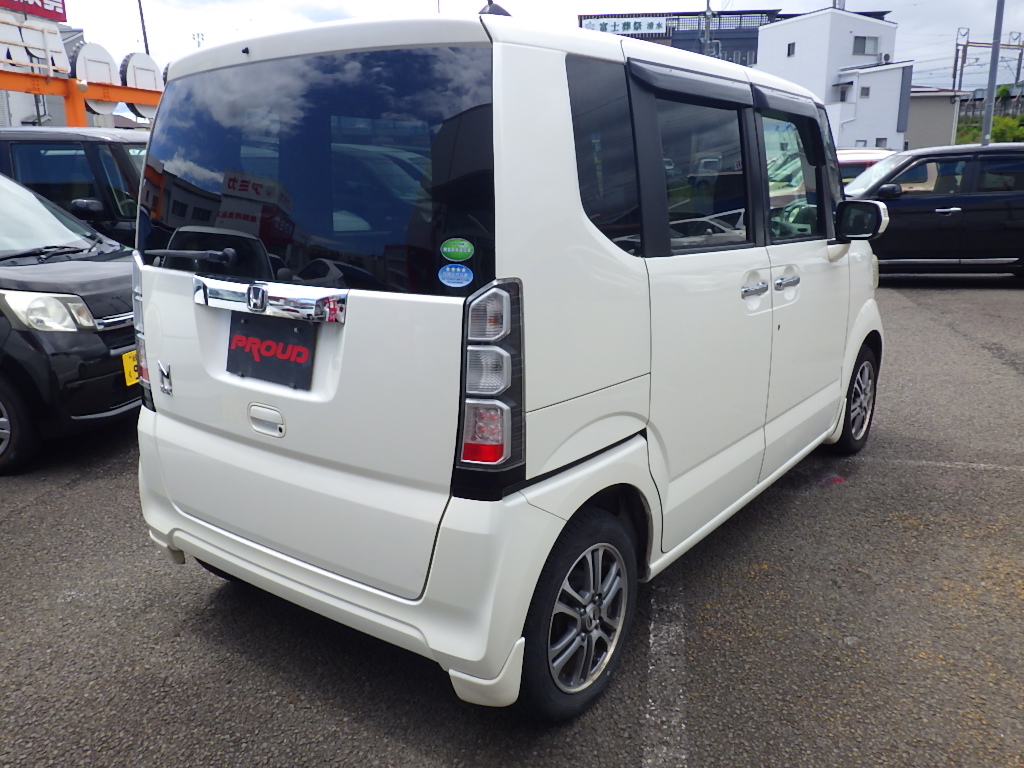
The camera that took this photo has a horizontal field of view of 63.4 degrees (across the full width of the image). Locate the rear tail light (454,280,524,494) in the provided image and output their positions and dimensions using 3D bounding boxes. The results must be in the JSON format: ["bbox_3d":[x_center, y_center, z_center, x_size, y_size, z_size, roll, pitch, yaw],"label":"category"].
[{"bbox_3d":[-0.052,0.015,1.735,0.140,0.470,0.115,10,17,36],"label":"rear tail light"}]

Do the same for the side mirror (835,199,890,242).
[{"bbox_3d":[1.404,-0.654,3.303,0.200,0.155,0.120,10,17,36],"label":"side mirror"}]

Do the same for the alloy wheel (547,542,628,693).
[{"bbox_3d":[0.146,0.580,2.124,0.140,0.383,0.383,10,17,36],"label":"alloy wheel"}]

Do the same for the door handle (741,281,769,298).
[{"bbox_3d":[0.776,-0.300,2.642,0.042,0.038,0.195,10,17,36],"label":"door handle"}]

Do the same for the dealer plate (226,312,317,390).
[{"bbox_3d":[-0.604,-0.088,2.059,0.330,0.165,0.015,10,11,36],"label":"dealer plate"}]

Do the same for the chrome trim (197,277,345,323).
[{"bbox_3d":[-0.606,-0.212,2.027,0.605,0.088,0.055,10,17,36],"label":"chrome trim"}]

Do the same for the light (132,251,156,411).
[{"bbox_3d":[-1.085,-0.163,2.488,0.140,0.470,0.115,10,17,36],"label":"light"}]

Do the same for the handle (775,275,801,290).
[{"bbox_3d":[0.959,-0.351,2.881,0.042,0.038,0.195,10,17,36],"label":"handle"}]

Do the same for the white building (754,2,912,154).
[{"bbox_3d":[19.300,-16.600,50.600,6.000,10.300,7.800,-6,15,-19],"label":"white building"}]

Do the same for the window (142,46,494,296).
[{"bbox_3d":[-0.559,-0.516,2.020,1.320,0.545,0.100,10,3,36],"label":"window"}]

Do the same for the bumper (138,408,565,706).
[{"bbox_3d":[-0.550,0.372,2.242,1.470,0.490,0.320,10,17,36],"label":"bumper"}]

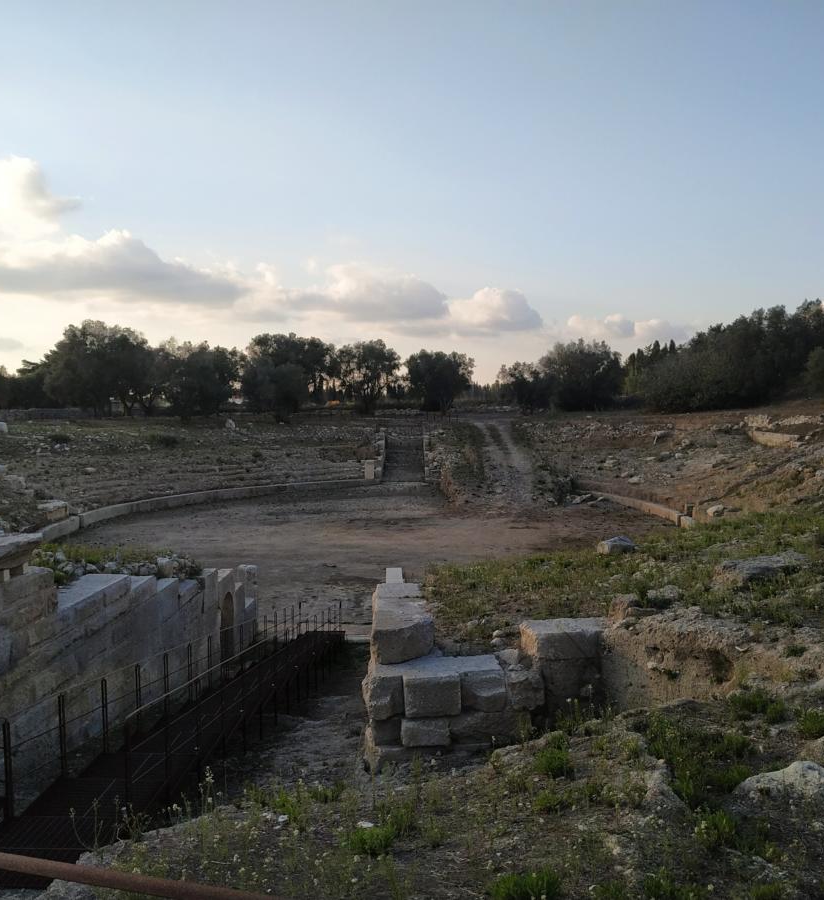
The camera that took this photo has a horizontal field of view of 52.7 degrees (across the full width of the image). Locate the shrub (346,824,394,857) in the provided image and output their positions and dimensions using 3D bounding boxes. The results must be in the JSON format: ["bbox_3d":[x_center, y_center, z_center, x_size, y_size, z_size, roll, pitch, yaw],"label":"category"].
[{"bbox_3d":[-0.265,2.524,5.400,0.310,0.180,0.290,0,4,0],"label":"shrub"}]

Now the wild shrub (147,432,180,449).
[{"bbox_3d":[-22.075,-0.855,74.000,2.800,1.250,2.200,0,4,0],"label":"wild shrub"}]

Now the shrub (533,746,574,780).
[{"bbox_3d":[1.321,2.934,7.800,0.390,0.280,0.370,0,4,0],"label":"shrub"}]

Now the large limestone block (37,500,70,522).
[{"bbox_3d":[-21.327,3.648,49.500,1.400,0.920,1.300,3,5,39],"label":"large limestone block"}]

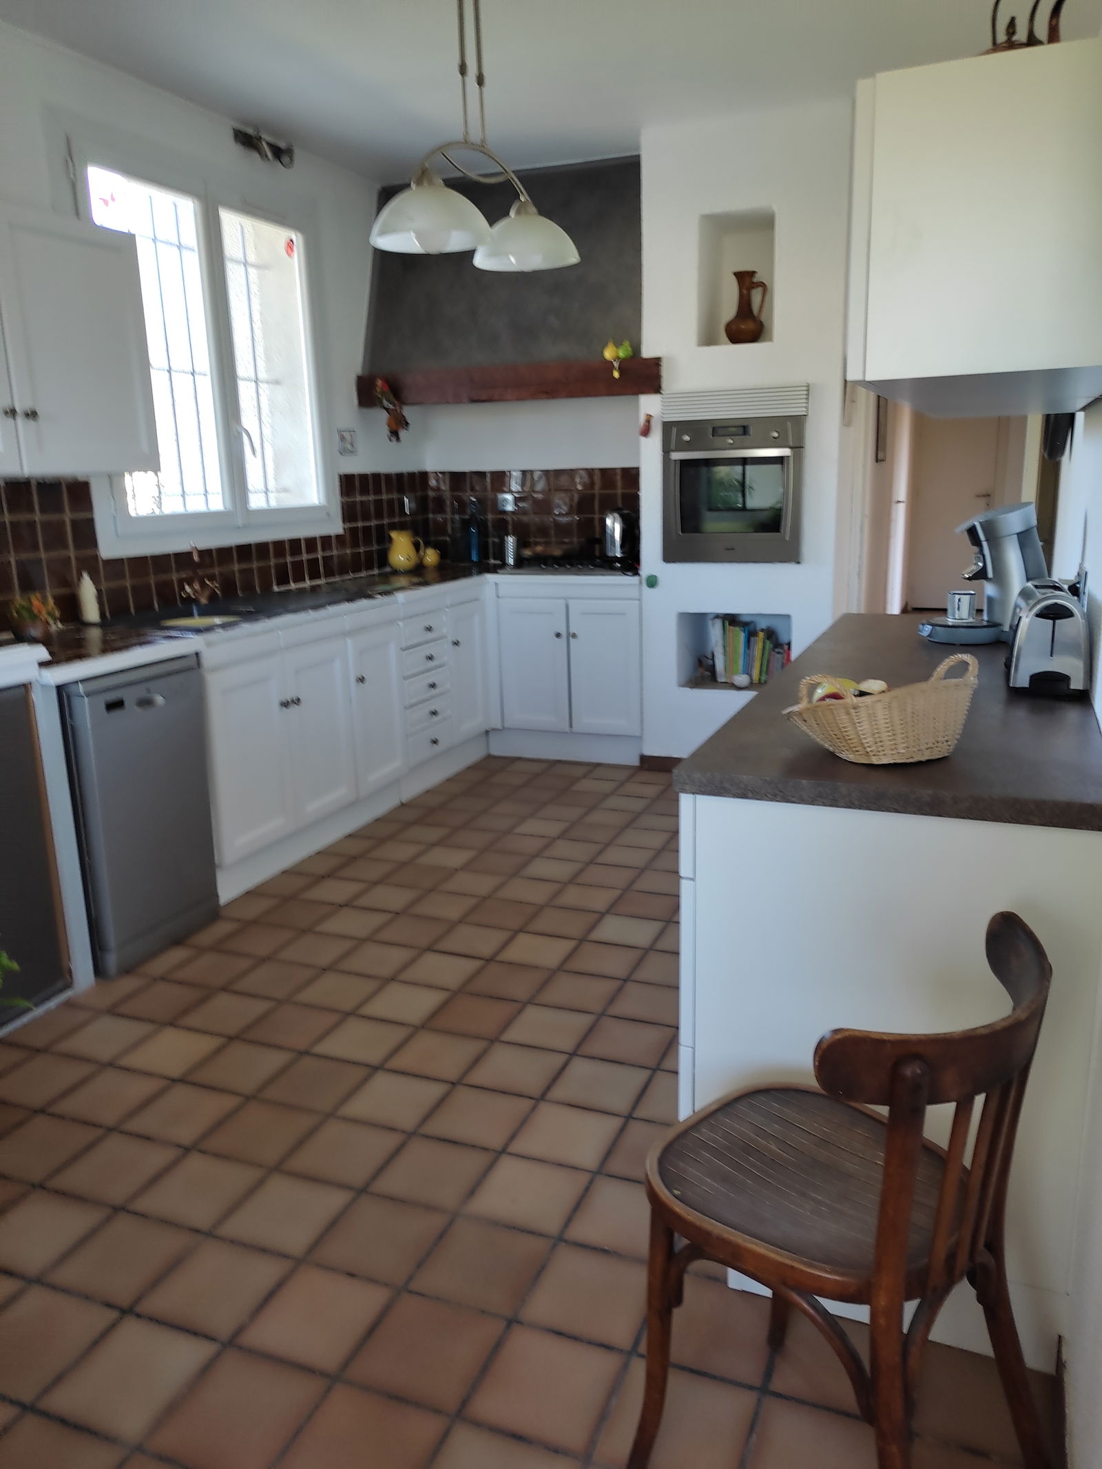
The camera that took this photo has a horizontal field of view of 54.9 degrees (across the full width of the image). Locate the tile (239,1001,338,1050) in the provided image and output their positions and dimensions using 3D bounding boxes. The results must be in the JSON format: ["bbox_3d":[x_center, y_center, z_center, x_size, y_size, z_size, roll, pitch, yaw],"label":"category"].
[{"bbox_3d":[-0.657,0.759,2.731,0.198,0.015,0.198,4,14,22],"label":"tile"}]

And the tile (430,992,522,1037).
[{"bbox_3d":[-0.192,0.713,2.685,0.189,0.012,0.189,3,14,22],"label":"tile"}]

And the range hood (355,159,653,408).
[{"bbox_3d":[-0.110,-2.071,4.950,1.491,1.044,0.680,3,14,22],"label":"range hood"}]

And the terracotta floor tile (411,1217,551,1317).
[{"bbox_3d":[-0.122,0.967,1.925,0.193,0.015,0.191,4,15,19],"label":"terracotta floor tile"}]

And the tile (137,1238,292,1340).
[{"bbox_3d":[-0.561,0.931,1.783,0.189,0.012,0.189,3,14,22],"label":"tile"}]

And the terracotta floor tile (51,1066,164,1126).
[{"bbox_3d":[-0.983,0.811,2.362,0.189,0.012,0.189,3,14,22],"label":"terracotta floor tile"}]

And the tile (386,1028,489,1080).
[{"bbox_3d":[-0.269,0.784,2.578,0.198,0.015,0.198,4,14,22],"label":"tile"}]

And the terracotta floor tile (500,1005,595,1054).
[{"bbox_3d":[-0.004,0.761,2.725,0.193,0.015,0.191,4,15,19],"label":"terracotta floor tile"}]

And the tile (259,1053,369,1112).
[{"bbox_3d":[-0.554,0.828,2.511,0.193,0.015,0.191,4,15,19],"label":"tile"}]

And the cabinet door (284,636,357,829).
[{"bbox_3d":[-0.852,-0.014,3.921,0.022,0.645,0.384,4,14,22],"label":"cabinet door"}]

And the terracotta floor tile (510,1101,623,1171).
[{"bbox_3d":[0.036,0.851,2.245,0.193,0.012,0.193,4,14,22],"label":"terracotta floor tile"}]

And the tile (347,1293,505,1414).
[{"bbox_3d":[-0.197,0.989,1.696,0.198,0.015,0.198,4,14,22],"label":"tile"}]

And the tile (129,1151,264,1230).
[{"bbox_3d":[-0.697,0.905,2.105,0.193,0.012,0.193,4,14,22],"label":"tile"}]

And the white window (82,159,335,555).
[{"bbox_3d":[-1.310,-1.459,4.223,0.100,1.360,1.380,5,16,23],"label":"white window"}]

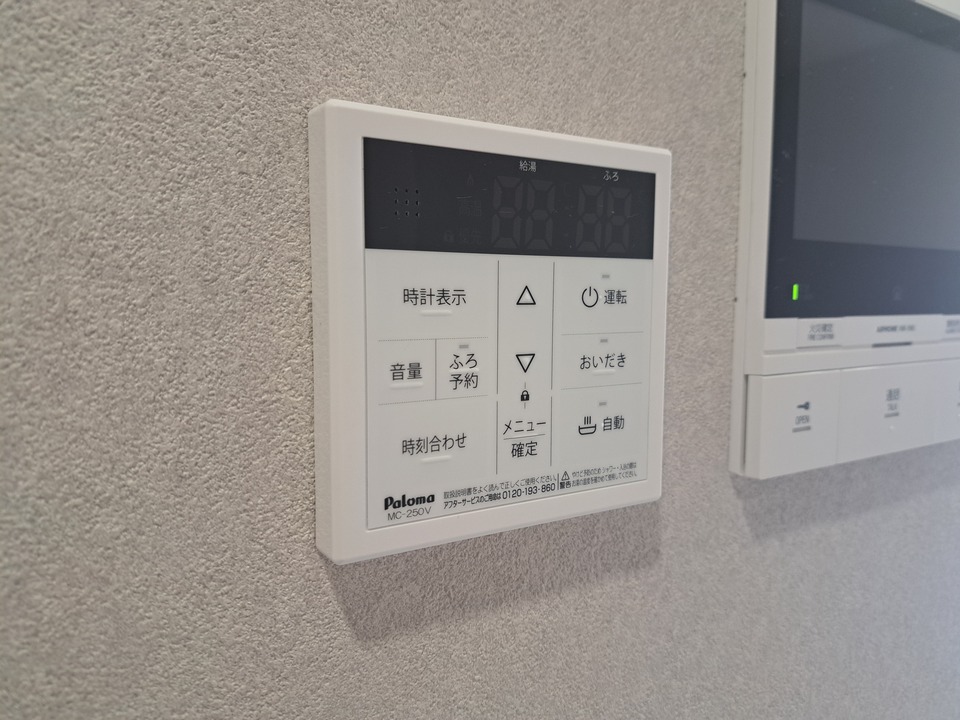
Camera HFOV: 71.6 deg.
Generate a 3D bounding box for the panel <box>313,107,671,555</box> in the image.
[{"bbox_3d":[0.010,-0.008,0.204,0.119,0.120,0.017,-3,7,-30],"label":"panel"}]

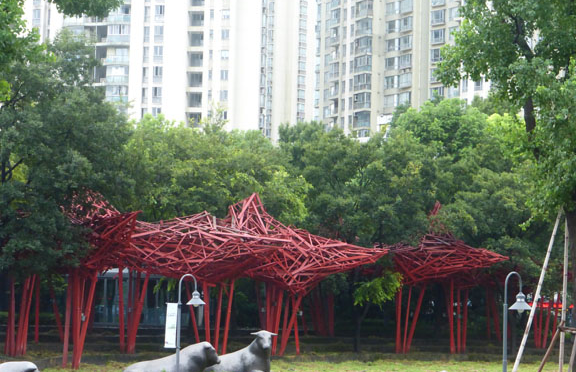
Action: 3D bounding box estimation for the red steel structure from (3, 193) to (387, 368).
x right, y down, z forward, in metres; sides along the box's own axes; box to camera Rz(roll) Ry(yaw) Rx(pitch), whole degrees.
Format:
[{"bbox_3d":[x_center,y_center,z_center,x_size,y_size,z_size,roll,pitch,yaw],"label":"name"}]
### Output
[{"bbox_3d":[-3.342,3.225,49.500,12.200,5.800,8.000,2,-4,-13],"label":"red steel structure"}]

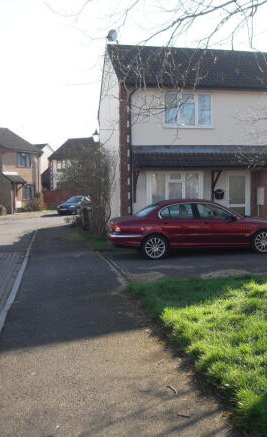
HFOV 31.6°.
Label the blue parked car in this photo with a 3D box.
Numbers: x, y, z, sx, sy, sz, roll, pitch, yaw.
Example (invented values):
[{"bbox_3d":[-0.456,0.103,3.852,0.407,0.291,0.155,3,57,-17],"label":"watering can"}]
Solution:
[{"bbox_3d":[-4.261,-1.110,38.615,1.720,1.430,4.150,1,5,27],"label":"blue parked car"}]

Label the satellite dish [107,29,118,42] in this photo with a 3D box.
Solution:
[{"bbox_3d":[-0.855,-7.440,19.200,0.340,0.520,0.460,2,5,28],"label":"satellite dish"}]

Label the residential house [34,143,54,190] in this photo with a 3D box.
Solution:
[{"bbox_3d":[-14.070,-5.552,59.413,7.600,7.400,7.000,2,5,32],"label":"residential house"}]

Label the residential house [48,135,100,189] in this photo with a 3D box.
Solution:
[{"bbox_3d":[-4.119,-4.985,49.982,7.000,7.400,7.200,1,4,26],"label":"residential house"}]

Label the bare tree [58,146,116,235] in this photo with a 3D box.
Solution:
[{"bbox_3d":[-1.760,-1.034,17.770,2.100,3.200,1.900,-1,4,0],"label":"bare tree"}]

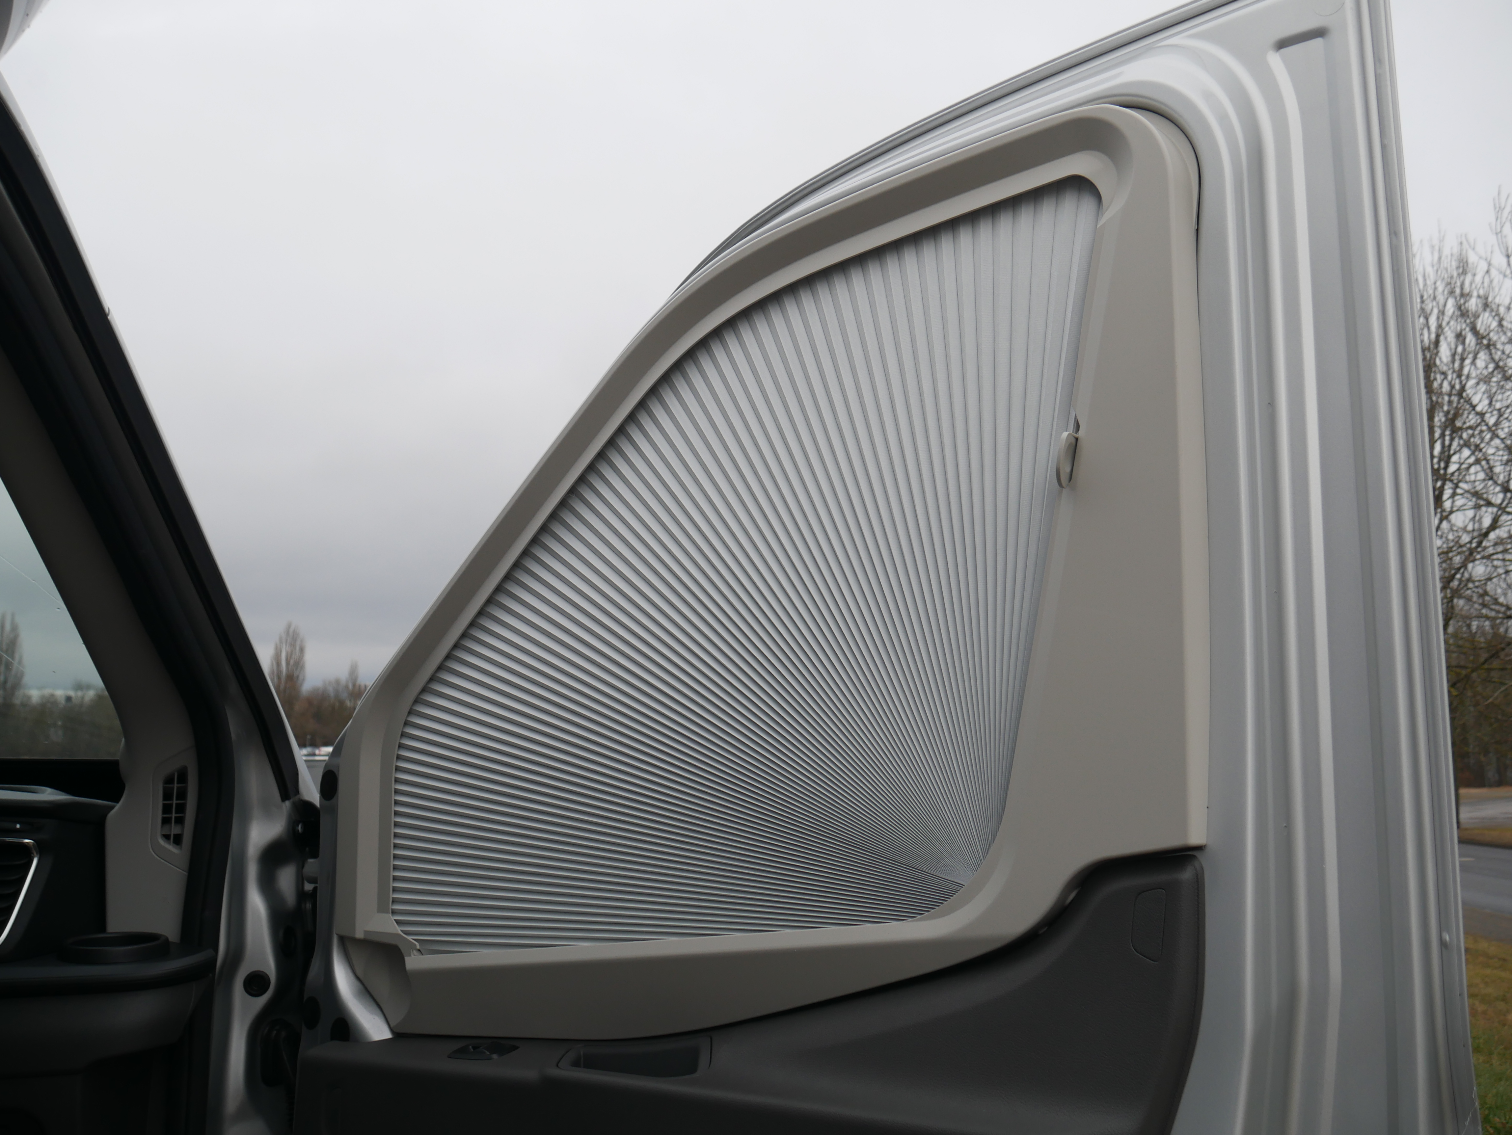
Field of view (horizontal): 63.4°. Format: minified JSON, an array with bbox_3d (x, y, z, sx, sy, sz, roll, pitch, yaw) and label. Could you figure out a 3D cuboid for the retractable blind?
[{"bbox_3d":[-0.035,0.028,1.093,0.700,0.665,0.035,-3,-2,19],"label":"retractable blind"}]

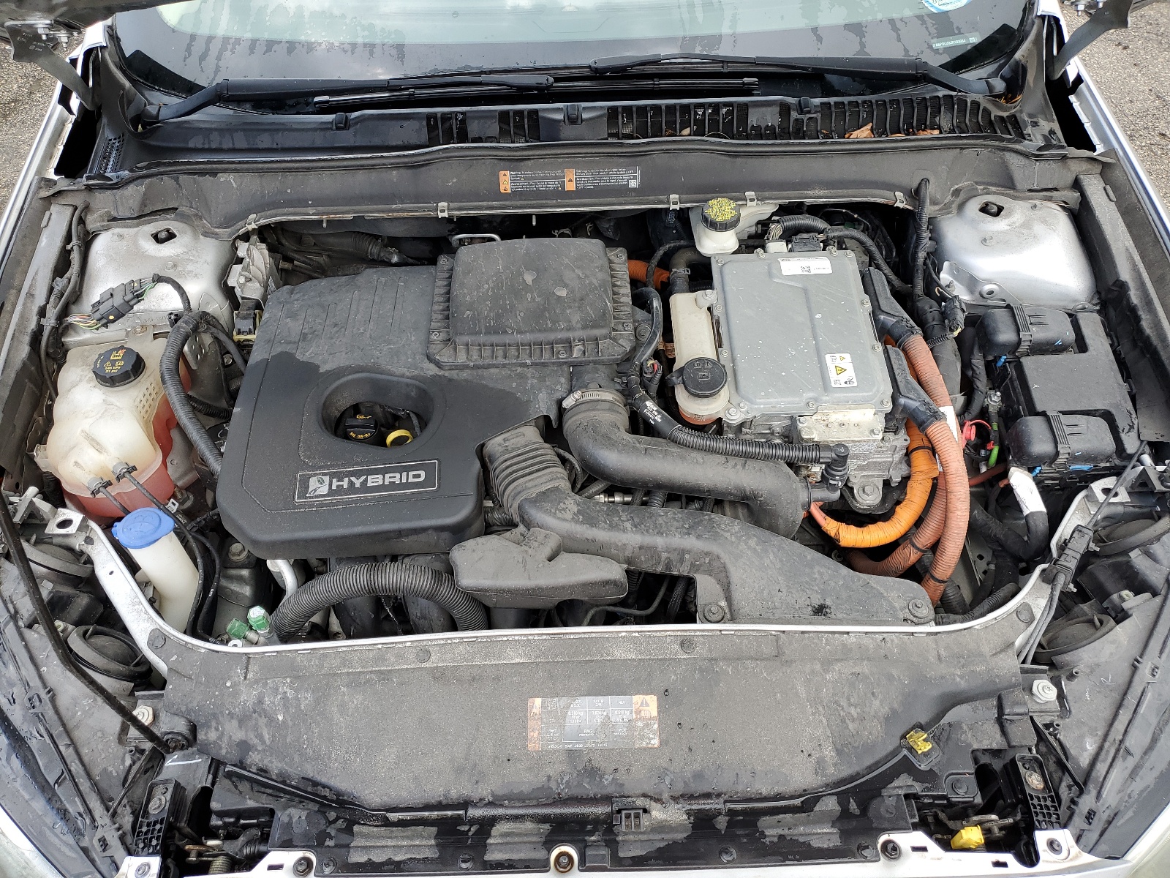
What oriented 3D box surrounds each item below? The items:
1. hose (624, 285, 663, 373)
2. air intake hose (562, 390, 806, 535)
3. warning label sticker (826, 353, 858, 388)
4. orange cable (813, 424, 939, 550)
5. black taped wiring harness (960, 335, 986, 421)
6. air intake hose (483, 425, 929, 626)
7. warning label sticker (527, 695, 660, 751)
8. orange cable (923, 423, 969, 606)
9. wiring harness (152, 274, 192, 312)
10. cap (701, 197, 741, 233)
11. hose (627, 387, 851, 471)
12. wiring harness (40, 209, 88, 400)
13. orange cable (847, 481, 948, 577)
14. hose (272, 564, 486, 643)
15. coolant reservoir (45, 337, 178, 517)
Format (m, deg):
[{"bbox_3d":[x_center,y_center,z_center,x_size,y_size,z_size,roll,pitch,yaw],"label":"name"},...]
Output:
[{"bbox_3d":[0.074,-0.138,1.108,0.047,0.040,0.125,-1,51,0],"label":"hose"},{"bbox_3d":[0.123,0.031,1.090,0.305,0.150,0.130,8,55,7],"label":"air intake hose"},{"bbox_3d":[0.315,-0.084,1.080,0.031,0.002,0.049,-4,58,1],"label":"warning label sticker"},{"bbox_3d":[0.338,0.055,1.031,0.135,0.090,0.120,-1,51,0],"label":"orange cable"},{"bbox_3d":[0.495,-0.077,1.120,0.036,0.060,0.085,-2,53,1],"label":"black taped wiring harness"},{"bbox_3d":[0.127,0.100,1.030,0.530,0.130,0.185,8,55,7],"label":"air intake hose"},{"bbox_3d":[0.009,0.286,0.885,0.131,0.002,0.051,-1,61,-1],"label":"warning label sticker"},{"bbox_3d":[0.441,0.085,1.070,0.062,0.150,0.190,-1,54,0],"label":"orange cable"},{"bbox_3d":[-0.531,-0.186,1.130,0.050,0.035,0.050,-1,54,0],"label":"wiring harness"},{"bbox_3d":[0.183,-0.302,1.188,0.052,0.021,0.052,0,51,1],"label":"cap"},{"bbox_3d":[0.174,-0.012,1.017,0.250,0.060,0.085,-1,51,0],"label":"hose"},{"bbox_3d":[-0.694,-0.182,1.170,0.055,0.120,0.260,-1,54,0],"label":"wiring harness"},{"bbox_3d":[0.381,0.112,1.074,0.117,0.090,0.095,-1,51,0],"label":"orange cable"},{"bbox_3d":[-0.232,0.183,0.988,0.230,0.090,0.075,-1,51,0],"label":"hose"},{"bbox_3d":[-0.558,-0.016,1.051,0.135,0.165,0.170,-1,51,0],"label":"coolant reservoir"}]

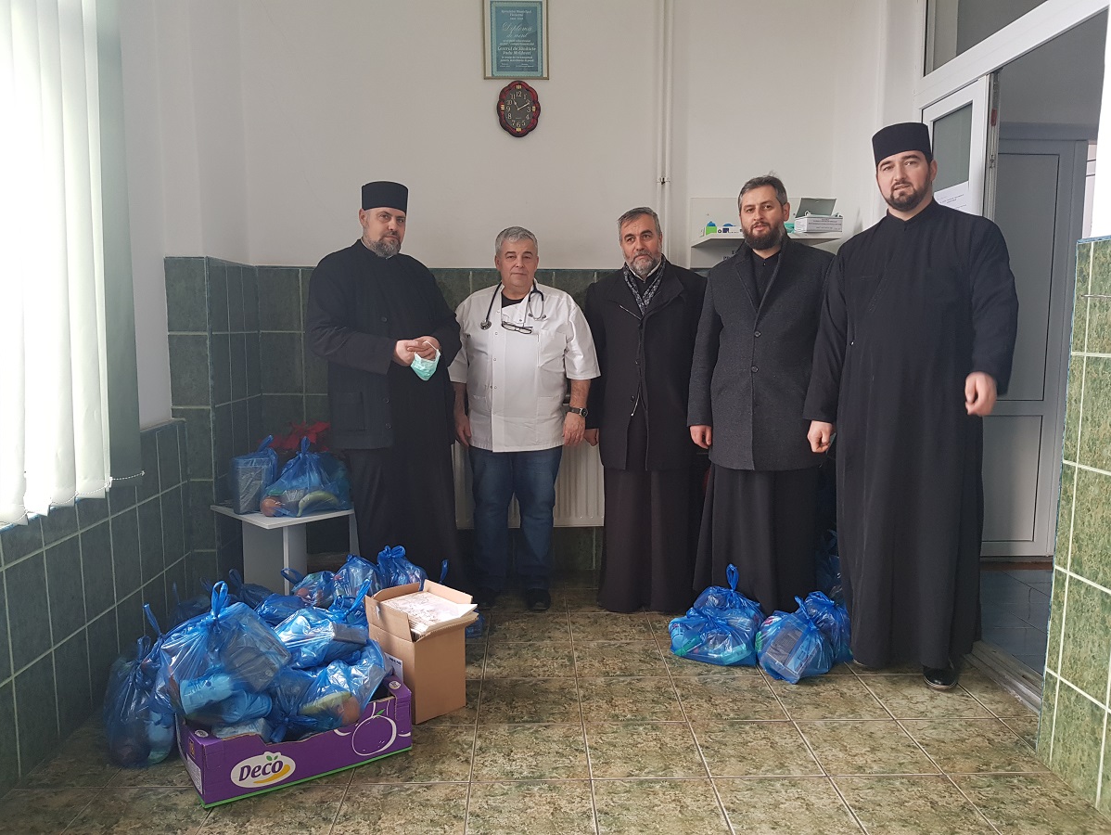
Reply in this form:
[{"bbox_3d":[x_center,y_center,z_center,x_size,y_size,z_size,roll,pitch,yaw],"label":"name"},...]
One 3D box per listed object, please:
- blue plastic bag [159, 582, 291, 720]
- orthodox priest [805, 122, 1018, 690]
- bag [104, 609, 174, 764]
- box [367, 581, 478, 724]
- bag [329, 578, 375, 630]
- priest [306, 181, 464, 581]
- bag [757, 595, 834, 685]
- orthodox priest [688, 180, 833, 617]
[{"bbox_3d":[-0.935,0.672,2.406,0.350,0.370,0.280,-2,7,-18],"label":"blue plastic bag"},{"bbox_3d":[1.245,-0.052,3.014,0.700,1.930,0.460,2,7,20],"label":"orthodox priest"},{"bbox_3d":[-1.205,0.791,2.470,0.220,0.380,0.240,-3,8,-27],"label":"bag"},{"bbox_3d":[-0.457,0.786,2.801,0.265,0.360,0.215,6,9,44],"label":"box"},{"bbox_3d":[-0.700,0.745,2.947,0.250,0.360,0.230,0,7,0],"label":"bag"},{"bbox_3d":[-0.739,-0.070,3.636,0.600,1.870,0.460,-4,8,-29],"label":"priest"},{"bbox_3d":[0.888,0.795,3.108,0.260,0.275,0.230,1,7,8],"label":"bag"},{"bbox_3d":[0.888,-0.065,3.603,0.580,1.870,0.380,1,7,12],"label":"orthodox priest"}]

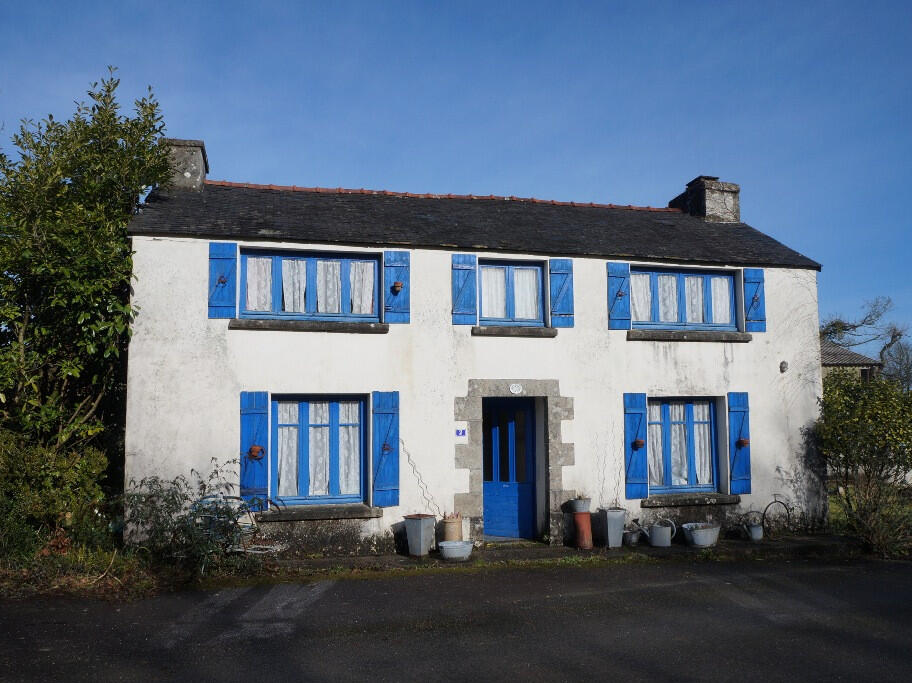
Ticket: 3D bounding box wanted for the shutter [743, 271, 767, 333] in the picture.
[{"bbox_3d":[4.847,-0.650,12.372,0.380,1.000,0.040,1,-5,-16],"label":"shutter"}]

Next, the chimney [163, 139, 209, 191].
[{"bbox_3d":[-4.305,-2.630,12.260,0.605,0.819,1.170,1,-5,-15],"label":"chimney"}]

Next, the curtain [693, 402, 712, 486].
[{"bbox_3d":[3.885,1.619,12.105,0.337,1.281,0.040,1,-5,-15],"label":"curtain"}]

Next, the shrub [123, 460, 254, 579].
[{"bbox_3d":[-3.192,2.072,9.200,1.420,1.300,1.050,1,-5,-16],"label":"shrub"}]

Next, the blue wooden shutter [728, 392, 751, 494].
[{"bbox_3d":[4.276,1.541,11.617,0.357,1.527,0.050,1,-4,-15],"label":"blue wooden shutter"}]

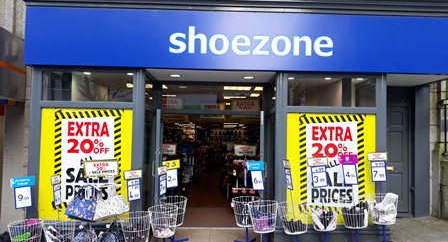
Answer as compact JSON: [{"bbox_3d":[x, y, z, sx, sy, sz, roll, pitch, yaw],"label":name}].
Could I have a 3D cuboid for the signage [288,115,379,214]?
[{"bbox_3d":[1.589,0.702,5.154,1.316,1.597,0.020,1,-2,-2],"label":"signage"}]

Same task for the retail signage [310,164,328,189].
[{"bbox_3d":[1.359,0.791,4.981,0.218,0.300,0.015,-6,-2,-2],"label":"retail signage"}]

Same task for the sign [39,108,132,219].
[{"bbox_3d":[-1.992,0.627,5.047,1.303,1.582,0.020,1,-2,-2],"label":"sign"}]

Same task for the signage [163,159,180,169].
[{"bbox_3d":[-0.802,0.671,5.366,0.275,0.120,0.015,-1,-2,-18],"label":"signage"}]

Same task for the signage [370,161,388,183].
[{"bbox_3d":[2.292,0.750,5.157,0.233,0.298,0.020,1,-2,-1],"label":"signage"}]

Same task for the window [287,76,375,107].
[{"bbox_3d":[1.614,-0.439,5.260,1.319,0.440,0.060,1,-2,-1],"label":"window"}]

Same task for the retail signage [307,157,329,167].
[{"bbox_3d":[1.369,0.603,5.099,0.297,0.124,0.020,1,-2,-1],"label":"retail signage"}]

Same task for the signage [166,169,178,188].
[{"bbox_3d":[-0.810,0.909,5.504,0.215,0.284,0.020,2,-2,-29],"label":"signage"}]

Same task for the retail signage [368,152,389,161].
[{"bbox_3d":[2.237,0.515,5.059,0.270,0.118,0.015,-3,-2,-2],"label":"retail signage"}]

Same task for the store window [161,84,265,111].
[{"bbox_3d":[-0.200,-0.404,6.094,1.752,0.438,0.060,1,-2,-1],"label":"store window"}]

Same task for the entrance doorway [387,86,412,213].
[{"bbox_3d":[2.967,0.525,6.321,0.950,2.346,0.140,1,-2,-2],"label":"entrance doorway"}]

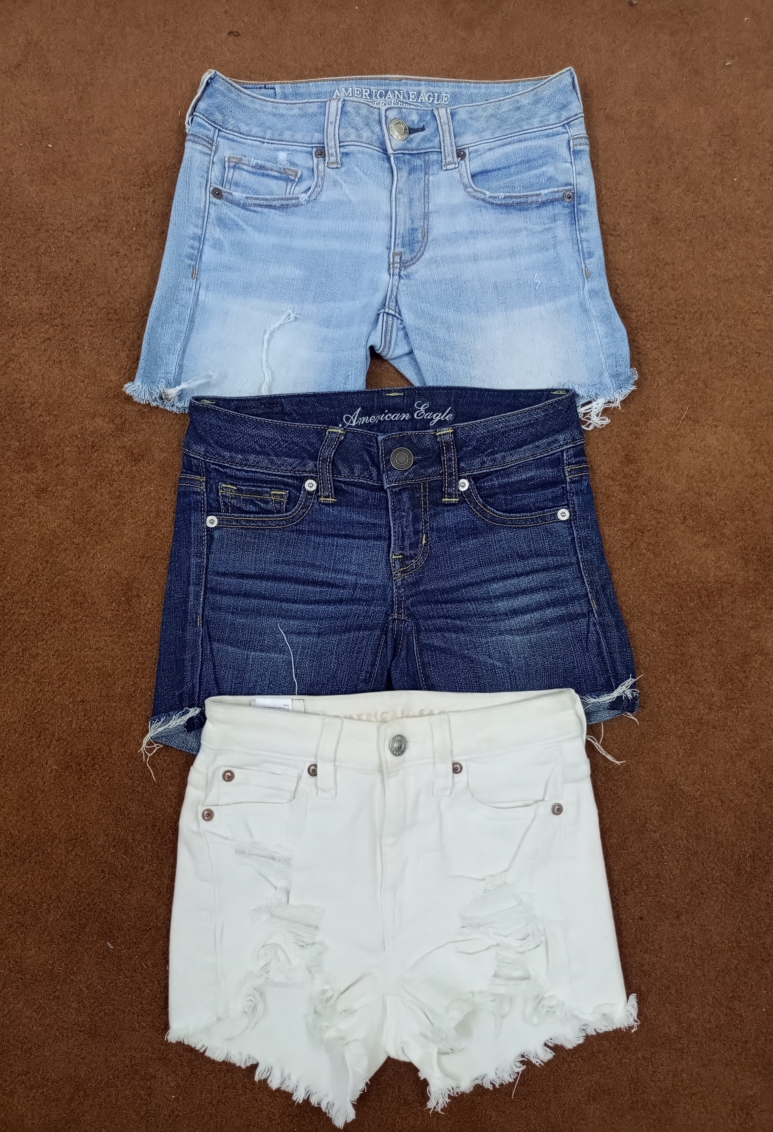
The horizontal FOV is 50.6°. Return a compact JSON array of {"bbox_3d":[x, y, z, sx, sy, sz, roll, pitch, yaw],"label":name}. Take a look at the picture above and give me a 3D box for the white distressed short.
[{"bbox_3d":[0.013,0.268,0.653,0.371,0.040,0.331,0,83,0],"label":"white distressed short"}]

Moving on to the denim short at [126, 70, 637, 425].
[{"bbox_3d":[-0.004,-0.282,0.725,0.442,0.035,0.341,0,83,0],"label":"denim short"}]

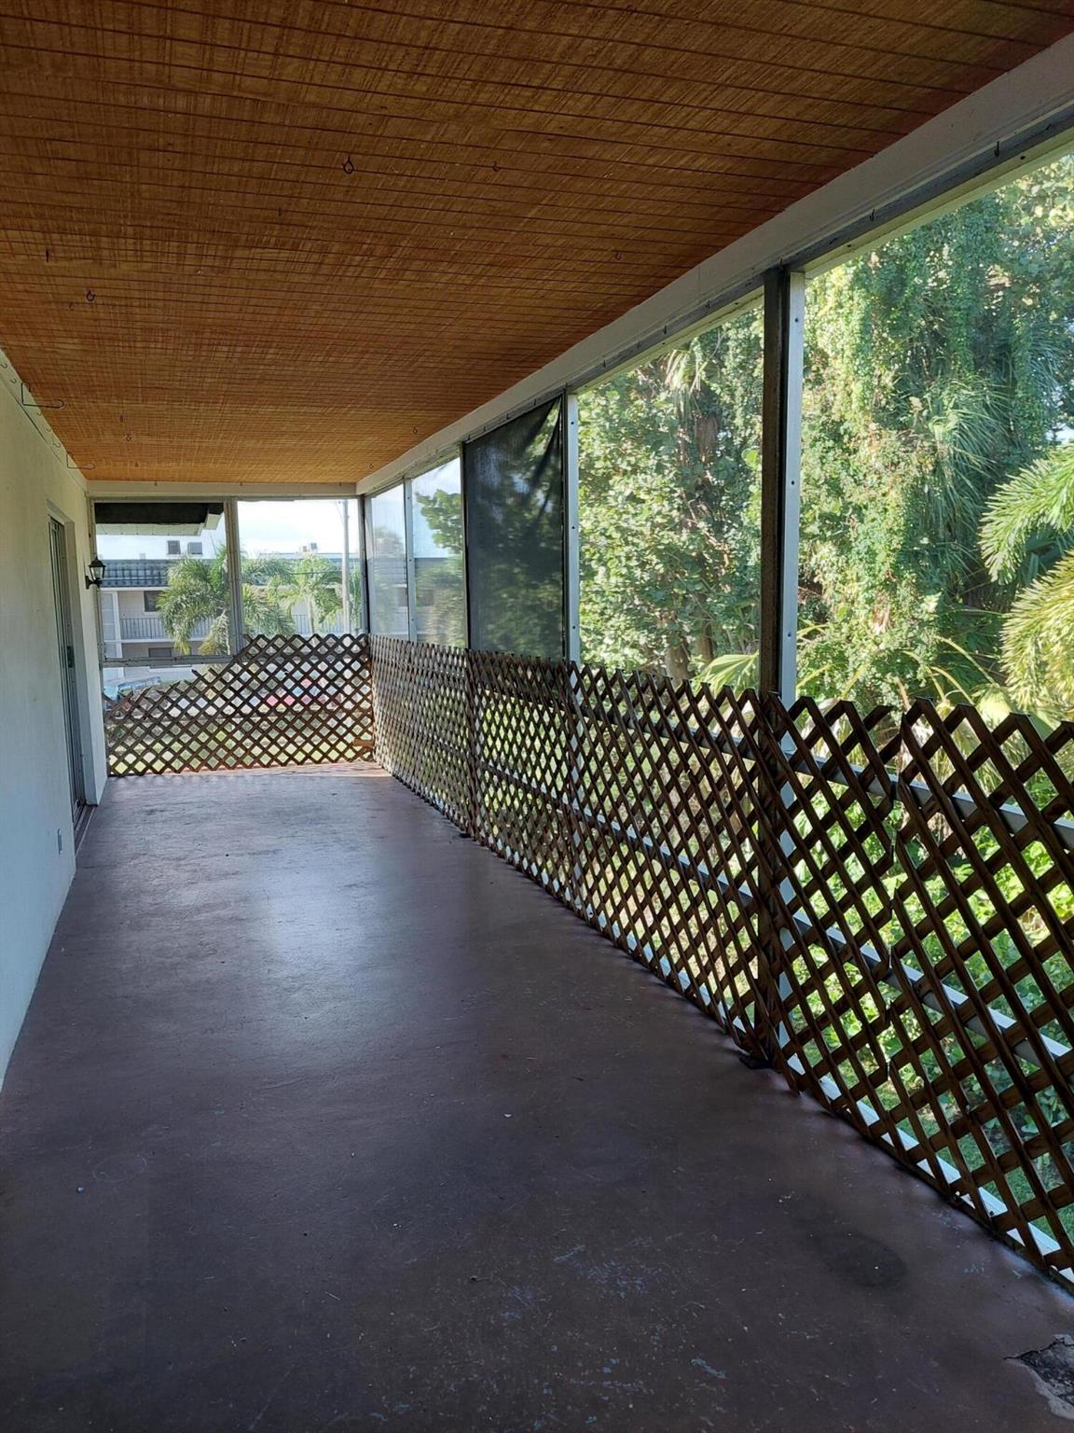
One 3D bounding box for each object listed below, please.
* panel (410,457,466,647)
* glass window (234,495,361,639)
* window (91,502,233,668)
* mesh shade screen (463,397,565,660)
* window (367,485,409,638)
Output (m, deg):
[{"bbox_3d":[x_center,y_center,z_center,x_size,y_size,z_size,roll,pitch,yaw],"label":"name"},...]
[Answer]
[{"bbox_3d":[-0.693,-1.043,6.854,0.050,1.337,1.398,-4,7,-20],"label":"panel"},{"bbox_3d":[-2.151,-1.311,9.098,1.096,1.370,0.050,-4,7,-20],"label":"glass window"},{"bbox_3d":[-3.263,-1.179,8.697,1.096,1.423,0.050,-4,7,-20],"label":"window"},{"bbox_3d":[-0.166,-0.874,5.446,0.050,1.413,1.628,-4,7,-20],"label":"mesh shade screen"},{"bbox_3d":[-1.277,-1.226,8.413,0.050,1.344,1.675,-4,7,-20],"label":"window"}]

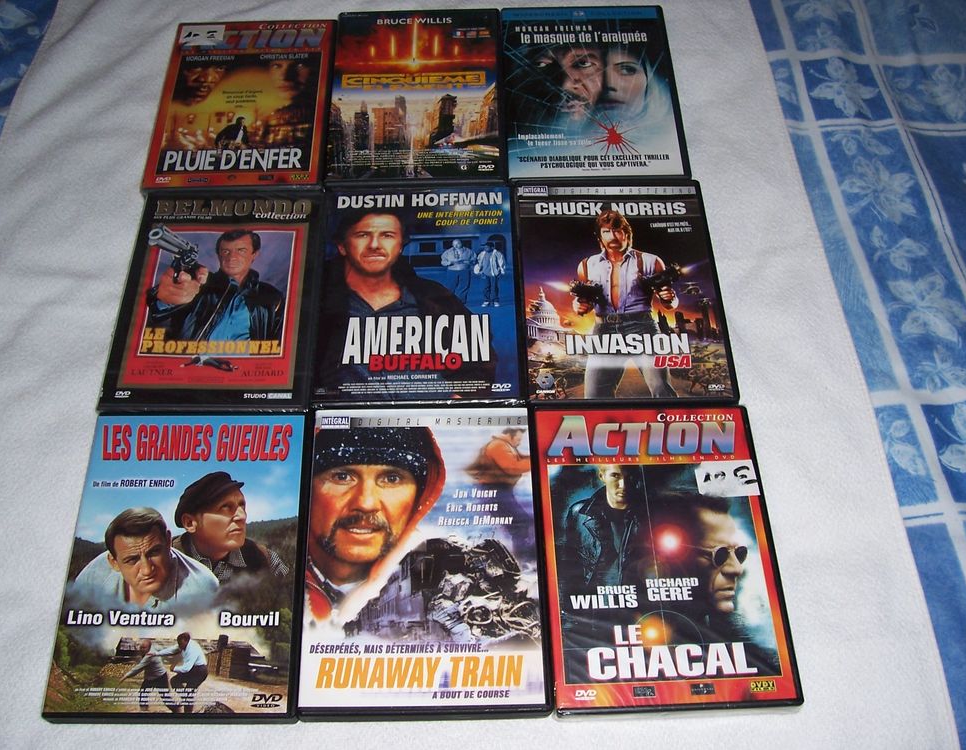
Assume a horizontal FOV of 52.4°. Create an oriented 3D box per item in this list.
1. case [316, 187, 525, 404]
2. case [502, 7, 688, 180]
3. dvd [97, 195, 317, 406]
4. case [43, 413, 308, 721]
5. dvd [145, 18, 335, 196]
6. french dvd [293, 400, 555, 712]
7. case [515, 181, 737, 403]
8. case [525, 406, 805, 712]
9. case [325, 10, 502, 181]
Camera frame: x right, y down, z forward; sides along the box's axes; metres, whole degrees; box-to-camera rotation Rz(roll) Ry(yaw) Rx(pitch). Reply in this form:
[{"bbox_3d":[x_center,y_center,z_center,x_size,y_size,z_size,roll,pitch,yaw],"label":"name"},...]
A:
[{"bbox_3d":[-0.044,-0.059,0.691,0.136,0.015,0.190,-1,58,-1],"label":"case"},{"bbox_3d":[0.086,-0.226,0.794,0.136,0.015,0.190,-1,58,-1],"label":"case"},{"bbox_3d":[-0.182,-0.056,0.688,0.136,0.015,0.190,-1,58,-1],"label":"dvd"},{"bbox_3d":[-0.174,0.108,0.588,0.136,0.015,0.190,-2,58,-1],"label":"case"},{"bbox_3d":[-0.188,-0.216,0.786,0.136,0.015,0.190,-1,58,-1],"label":"dvd"},{"bbox_3d":[-0.035,0.105,0.590,0.136,0.015,0.190,-1,58,-1],"label":"french dvd"},{"bbox_3d":[0.096,-0.060,0.692,0.136,0.015,0.190,-1,58,-1],"label":"case"},{"bbox_3d":[0.104,0.104,0.591,0.136,0.015,0.190,-1,58,-1],"label":"case"},{"bbox_3d":[-0.052,-0.224,0.792,0.136,0.015,0.190,-1,58,-1],"label":"case"}]

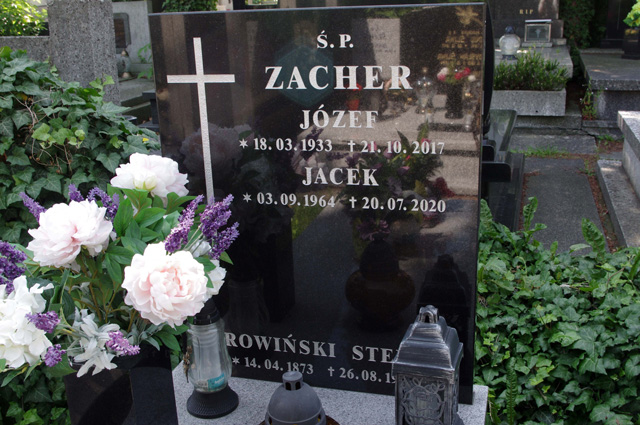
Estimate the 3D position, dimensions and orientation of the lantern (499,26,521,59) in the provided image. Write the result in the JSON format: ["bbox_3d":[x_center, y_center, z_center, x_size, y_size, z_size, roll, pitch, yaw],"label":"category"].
[{"bbox_3d":[1.756,-1.565,6.400,0.197,0.298,0.197,3,17,15],"label":"lantern"}]

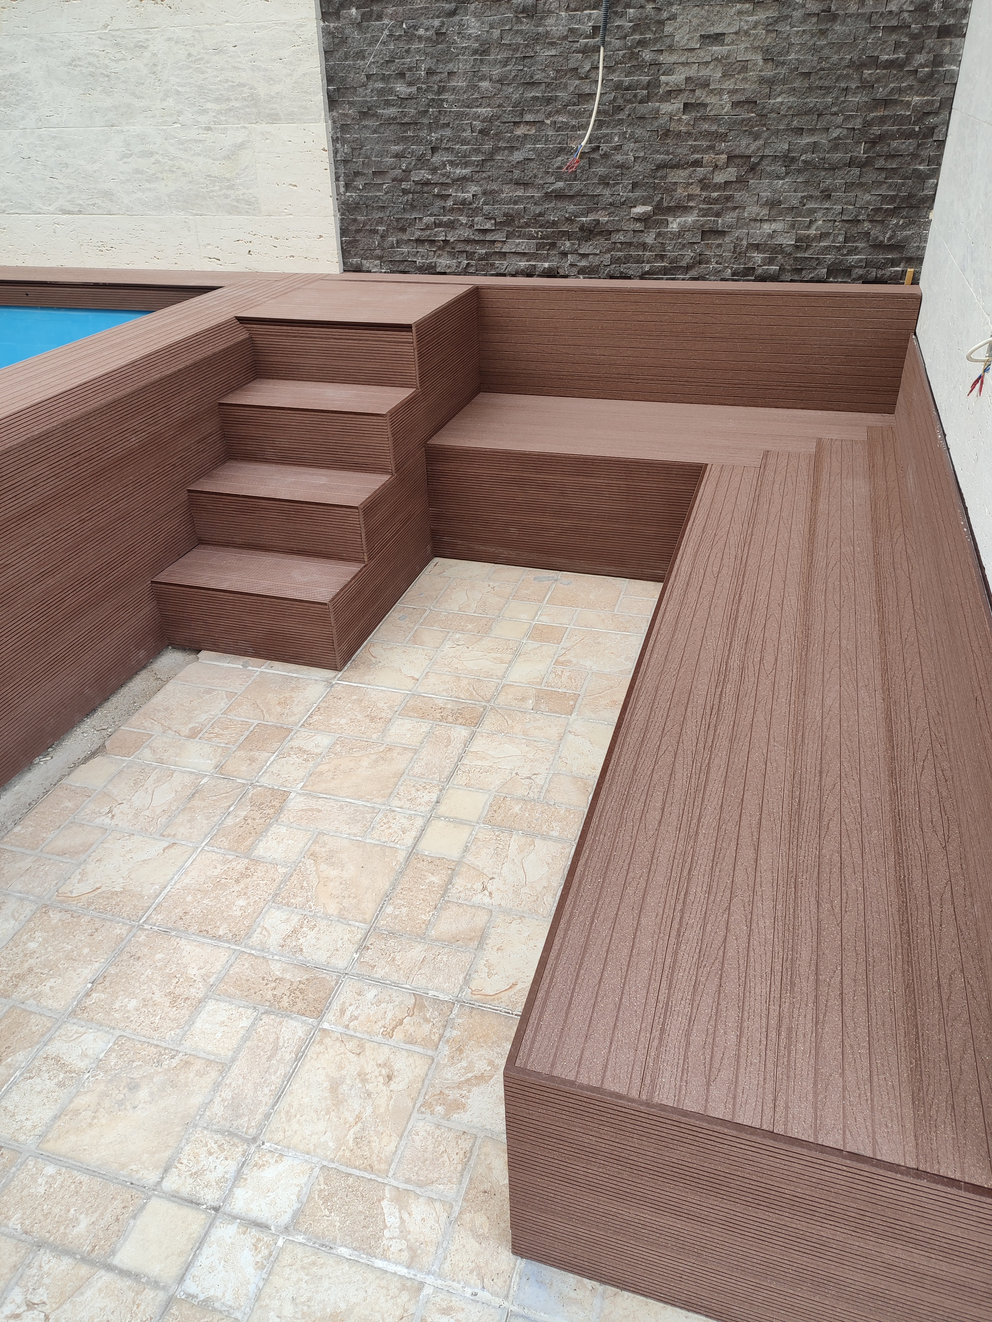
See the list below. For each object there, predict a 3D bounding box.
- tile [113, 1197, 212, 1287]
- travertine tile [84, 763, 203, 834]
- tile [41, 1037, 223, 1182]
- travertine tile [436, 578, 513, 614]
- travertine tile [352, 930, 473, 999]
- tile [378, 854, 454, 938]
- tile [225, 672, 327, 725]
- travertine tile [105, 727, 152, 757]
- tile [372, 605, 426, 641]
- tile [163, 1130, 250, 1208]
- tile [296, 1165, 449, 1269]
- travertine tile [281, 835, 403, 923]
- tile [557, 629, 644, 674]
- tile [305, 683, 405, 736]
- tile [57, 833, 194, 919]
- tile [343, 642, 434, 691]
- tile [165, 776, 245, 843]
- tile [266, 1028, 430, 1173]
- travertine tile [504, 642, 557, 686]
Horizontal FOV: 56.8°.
[{"bbox_3d":[-0.484,0.845,1.336,0.105,0.012,0.097,8,34,15],"label":"tile"},{"bbox_3d":[-0.839,0.327,2.186,0.219,0.012,0.215,8,34,15],"label":"travertine tile"},{"bbox_3d":[-0.592,0.735,1.511,0.212,0.012,0.203,7,34,16],"label":"tile"},{"bbox_3d":[-0.067,-0.203,2.962,0.219,0.012,0.206,8,34,15],"label":"travertine tile"},{"bbox_3d":[-0.154,0.574,1.729,0.203,0.012,0.100,7,34,16],"label":"travertine tile"},{"bbox_3d":[-0.159,0.480,1.876,0.092,0.012,0.206,7,34,16],"label":"tile"},{"bbox_3d":[-0.595,0.106,2.515,0.224,0.012,0.215,8,34,15],"label":"tile"},{"bbox_3d":[-0.948,0.217,2.359,0.092,0.012,0.100,8,34,15],"label":"travertine tile"},{"bbox_3d":[-0.298,-0.108,2.843,0.103,0.013,0.216,8,34,16],"label":"tile"},{"bbox_3d":[-0.450,0.791,1.431,0.102,0.013,0.103,8,34,16],"label":"tile"},{"bbox_3d":[-0.179,0.818,1.348,0.210,0.012,0.092,7,34,16],"label":"tile"},{"bbox_3d":[-0.324,0.459,1.935,0.219,0.012,0.214,8,34,15],"label":"travertine tile"},{"bbox_3d":[0.299,-0.025,2.632,0.218,0.012,0.206,7,34,16],"label":"tile"},{"bbox_3d":[-0.372,0.136,2.451,0.207,0.014,0.207,7,34,16],"label":"tile"},{"bbox_3d":[-0.786,0.461,1.966,0.202,0.014,0.211,7,34,16],"label":"tile"},{"bbox_3d":[-0.307,0.018,2.634,0.218,0.012,0.217,8,34,15],"label":"tile"},{"bbox_3d":[-0.672,0.349,2.132,0.103,0.012,0.213,8,34,15],"label":"tile"},{"bbox_3d":[-0.238,0.722,1.513,0.206,0.014,0.211,7,34,16],"label":"tile"},{"bbox_3d":[0.102,0.013,2.612,0.099,0.014,0.216,7,34,16],"label":"travertine tile"}]

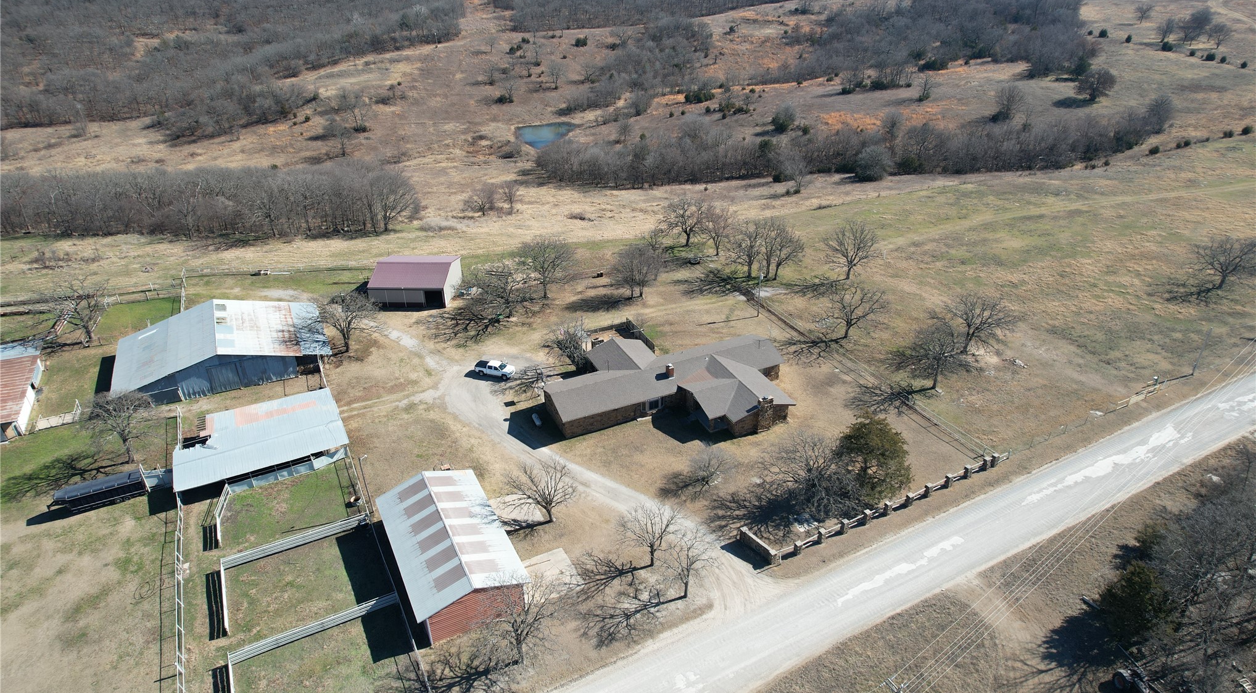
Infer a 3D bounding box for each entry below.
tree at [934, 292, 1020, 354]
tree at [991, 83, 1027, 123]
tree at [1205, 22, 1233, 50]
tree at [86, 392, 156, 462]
[{"bbox_3d":[51.345,-2.891,113.673,11.480,9.290,10.900,14,33,23],"label":"tree"},{"bbox_3d":[116.420,-74.430,234.870,11.090,10.530,10.750,13,32,22],"label":"tree"},{"bbox_3d":[261.039,-137.641,339.514,9.680,11.220,9.680,19,35,31],"label":"tree"},{"bbox_3d":[-61.174,9.980,91.646,7.500,9.700,7.500,0,30,0],"label":"tree"}]

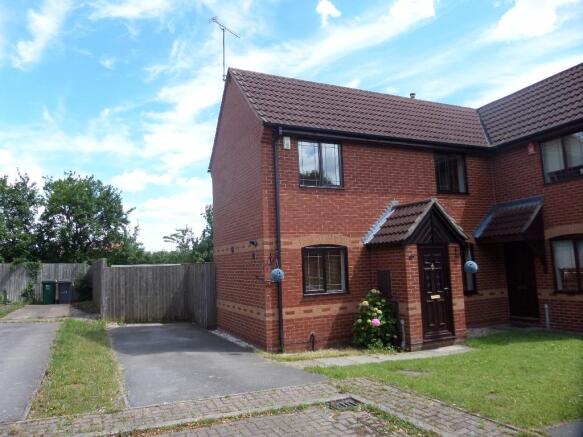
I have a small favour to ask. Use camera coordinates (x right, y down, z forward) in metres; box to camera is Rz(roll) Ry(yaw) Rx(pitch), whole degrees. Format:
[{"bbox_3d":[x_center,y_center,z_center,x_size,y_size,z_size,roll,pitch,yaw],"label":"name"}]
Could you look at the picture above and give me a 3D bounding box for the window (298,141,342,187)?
[{"bbox_3d":[0.693,-1.242,9.513,1.160,1.090,0.100,0,-6,-23],"label":"window"}]

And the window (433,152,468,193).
[{"bbox_3d":[4.359,-1.210,11.074,1.130,1.100,0.100,0,-6,-23],"label":"window"}]

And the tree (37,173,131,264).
[{"bbox_3d":[-12.474,0.965,24.127,5.700,7.550,5.300,0,-6,-23],"label":"tree"}]

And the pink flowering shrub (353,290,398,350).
[{"bbox_3d":[1.753,2.225,8.966,0.920,1.200,0.820,0,-6,-23],"label":"pink flowering shrub"}]

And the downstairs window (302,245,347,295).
[{"bbox_3d":[0.772,1.156,9.282,1.160,1.130,0.100,0,-6,-23],"label":"downstairs window"}]

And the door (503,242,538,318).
[{"bbox_3d":[6.171,1.686,10.826,0.080,2.020,0.860,0,-6,-23],"label":"door"}]

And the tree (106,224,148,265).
[{"bbox_3d":[-9.865,2.511,24.287,2.600,4.320,2.500,0,-6,-23],"label":"tree"}]

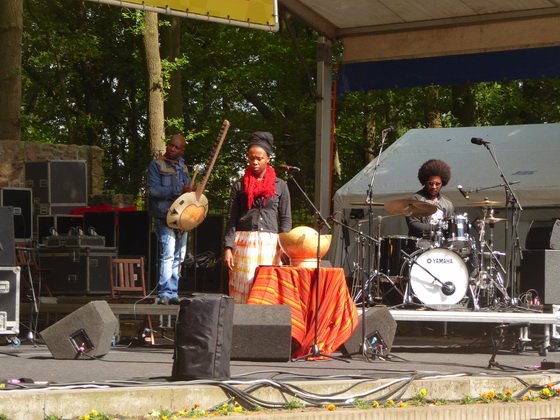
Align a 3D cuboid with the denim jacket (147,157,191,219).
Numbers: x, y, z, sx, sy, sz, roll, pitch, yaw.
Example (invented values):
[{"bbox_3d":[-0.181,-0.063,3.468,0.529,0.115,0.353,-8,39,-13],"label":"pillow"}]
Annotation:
[{"bbox_3d":[-1.103,-0.221,21.500,0.430,0.620,0.330,1,0,-30],"label":"denim jacket"}]

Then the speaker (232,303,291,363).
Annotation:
[{"bbox_3d":[-0.217,1.006,17.900,0.630,0.460,0.530,1,0,0],"label":"speaker"}]

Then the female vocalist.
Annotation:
[{"bbox_3d":[-0.185,0.268,18.000,0.550,1.820,0.360,0,0,6],"label":"female vocalist"}]

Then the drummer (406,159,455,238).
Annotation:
[{"bbox_3d":[1.523,0.213,22.100,0.560,1.440,0.700,1,0,-6],"label":"drummer"}]

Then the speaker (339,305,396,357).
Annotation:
[{"bbox_3d":[0.757,1.038,18.900,0.520,0.455,0.620,1,0,-5],"label":"speaker"}]

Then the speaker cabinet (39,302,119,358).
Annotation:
[{"bbox_3d":[-1.610,0.950,17.450,0.510,0.450,0.600,0,0,5],"label":"speaker cabinet"}]

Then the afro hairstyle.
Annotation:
[{"bbox_3d":[1.560,-0.381,22.200,0.335,0.290,0.320,1,0,-6],"label":"afro hairstyle"}]

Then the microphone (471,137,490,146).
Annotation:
[{"bbox_3d":[1.836,-0.627,20.000,0.170,0.050,0.050,9,-1,-6],"label":"microphone"}]

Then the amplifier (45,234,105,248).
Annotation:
[{"bbox_3d":[-2.315,0.355,24.600,0.500,0.150,0.460,0,0,30],"label":"amplifier"}]

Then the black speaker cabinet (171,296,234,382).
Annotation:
[{"bbox_3d":[-0.527,0.882,15.050,0.380,0.580,0.380,0,0,12],"label":"black speaker cabinet"}]

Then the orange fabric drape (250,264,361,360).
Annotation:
[{"bbox_3d":[0.191,0.833,17.750,0.890,0.740,0.620,0,0,0],"label":"orange fabric drape"}]

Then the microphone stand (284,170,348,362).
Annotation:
[{"bbox_3d":[0.295,0.441,17.200,0.530,1.530,0.500,0,0,6],"label":"microphone stand"}]

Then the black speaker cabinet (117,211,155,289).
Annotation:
[{"bbox_3d":[-1.654,0.469,25.000,0.410,0.900,0.500,1,0,-2],"label":"black speaker cabinet"}]

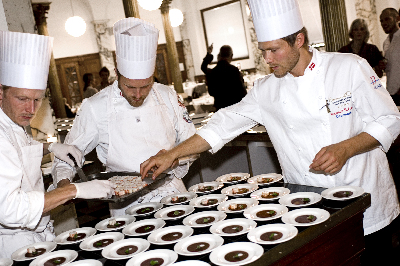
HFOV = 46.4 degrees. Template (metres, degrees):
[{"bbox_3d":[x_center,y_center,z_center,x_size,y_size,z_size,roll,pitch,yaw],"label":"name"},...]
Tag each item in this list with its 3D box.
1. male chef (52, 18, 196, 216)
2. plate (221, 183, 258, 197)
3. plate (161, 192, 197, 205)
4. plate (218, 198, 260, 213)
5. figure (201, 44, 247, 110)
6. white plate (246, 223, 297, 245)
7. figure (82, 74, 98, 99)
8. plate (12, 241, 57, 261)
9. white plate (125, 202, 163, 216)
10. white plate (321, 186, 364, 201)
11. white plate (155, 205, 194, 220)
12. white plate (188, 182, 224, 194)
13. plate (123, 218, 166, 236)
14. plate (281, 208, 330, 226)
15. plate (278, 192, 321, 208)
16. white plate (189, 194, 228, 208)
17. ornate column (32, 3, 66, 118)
[{"bbox_3d":[-0.363,0.380,2.470,0.720,1.875,0.520,-11,10,-7],"label":"male chef"},{"bbox_3d":[0.206,0.304,2.398,0.195,0.027,0.195,-9,10,2],"label":"plate"},{"bbox_3d":[-0.108,0.352,2.421,0.195,0.027,0.195,-9,10,2],"label":"plate"},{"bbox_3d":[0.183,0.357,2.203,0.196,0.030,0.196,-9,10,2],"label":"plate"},{"bbox_3d":[0.449,-0.331,6.135,0.560,1.745,0.420,-11,10,-6],"label":"figure"},{"bbox_3d":[0.287,0.406,1.821,0.196,0.030,0.196,-9,10,2],"label":"white plate"},{"bbox_3d":[-1.666,-0.179,7.634,0.300,1.600,0.450,-8,10,8],"label":"figure"},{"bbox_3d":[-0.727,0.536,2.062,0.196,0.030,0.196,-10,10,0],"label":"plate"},{"bbox_3d":[-0.279,0.393,2.343,0.195,0.027,0.195,-9,10,0],"label":"white plate"},{"bbox_3d":[0.645,0.283,2.109,0.195,0.027,0.195,-9,10,2],"label":"white plate"},{"bbox_3d":[-0.120,0.389,2.218,0.195,0.027,0.195,-9,10,2],"label":"white plate"},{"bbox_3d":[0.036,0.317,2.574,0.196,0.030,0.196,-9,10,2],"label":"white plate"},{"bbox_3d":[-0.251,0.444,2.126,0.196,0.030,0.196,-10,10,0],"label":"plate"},{"bbox_3d":[0.432,0.353,1.905,0.195,0.027,0.195,-9,10,2],"label":"plate"},{"bbox_3d":[0.456,0.312,2.116,0.195,0.027,0.195,-9,10,2],"label":"plate"},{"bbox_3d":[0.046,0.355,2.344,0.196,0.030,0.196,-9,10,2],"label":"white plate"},{"bbox_3d":[-3.383,-1.306,10.800,0.550,3.324,0.550,-10,10,0],"label":"ornate column"}]

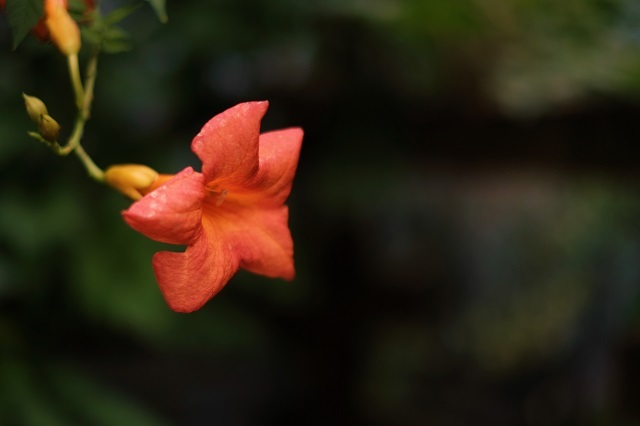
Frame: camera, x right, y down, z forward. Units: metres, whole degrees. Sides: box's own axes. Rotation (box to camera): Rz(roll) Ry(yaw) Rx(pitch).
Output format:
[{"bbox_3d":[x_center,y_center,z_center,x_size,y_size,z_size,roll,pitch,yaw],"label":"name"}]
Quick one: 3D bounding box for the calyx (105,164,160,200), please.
[{"bbox_3d":[-0.072,-0.012,0.360,0.022,0.013,0.013,12,7,34],"label":"calyx"}]

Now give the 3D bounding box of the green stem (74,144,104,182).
[{"bbox_3d":[-0.091,-0.020,0.370,0.005,0.020,0.004,-41,-18,0],"label":"green stem"}]

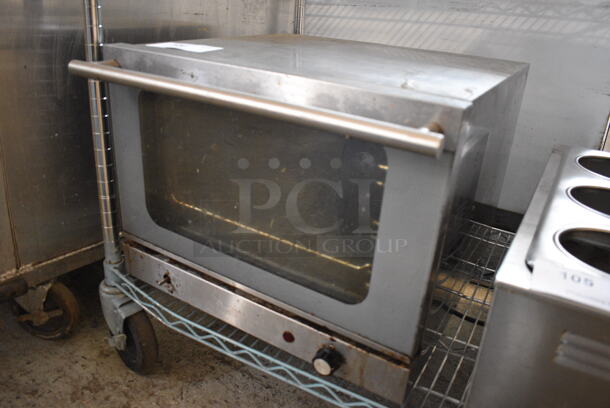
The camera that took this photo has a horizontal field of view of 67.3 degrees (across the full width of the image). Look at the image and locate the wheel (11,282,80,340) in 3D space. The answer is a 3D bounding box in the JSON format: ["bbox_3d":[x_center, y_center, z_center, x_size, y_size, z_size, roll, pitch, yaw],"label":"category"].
[{"bbox_3d":[-0.501,0.192,0.884,0.126,0.138,0.062,6,22,3],"label":"wheel"}]

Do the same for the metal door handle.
[{"bbox_3d":[-0.082,-0.117,0.495,0.473,0.019,0.064,17,26,25],"label":"metal door handle"}]

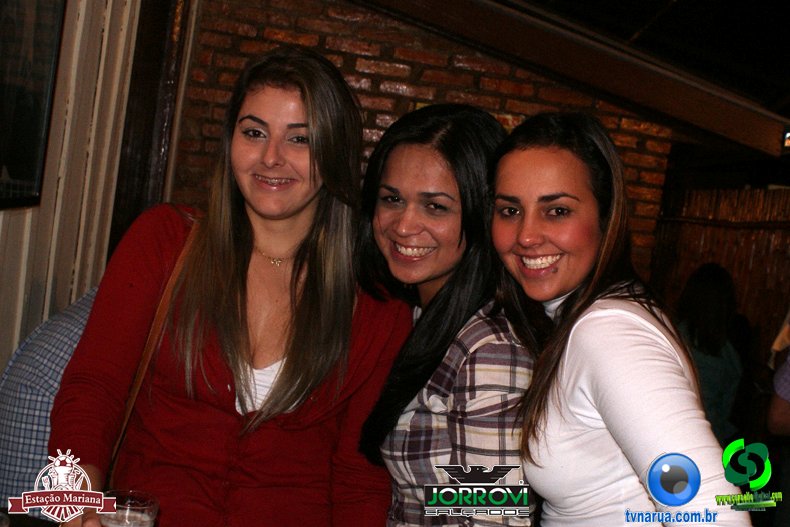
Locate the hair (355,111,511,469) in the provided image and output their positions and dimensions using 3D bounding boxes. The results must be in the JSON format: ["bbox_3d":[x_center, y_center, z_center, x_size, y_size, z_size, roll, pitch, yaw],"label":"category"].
[{"bbox_3d":[0.050,0.032,1.200,0.215,0.510,0.240,10,1,15],"label":"hair"}]

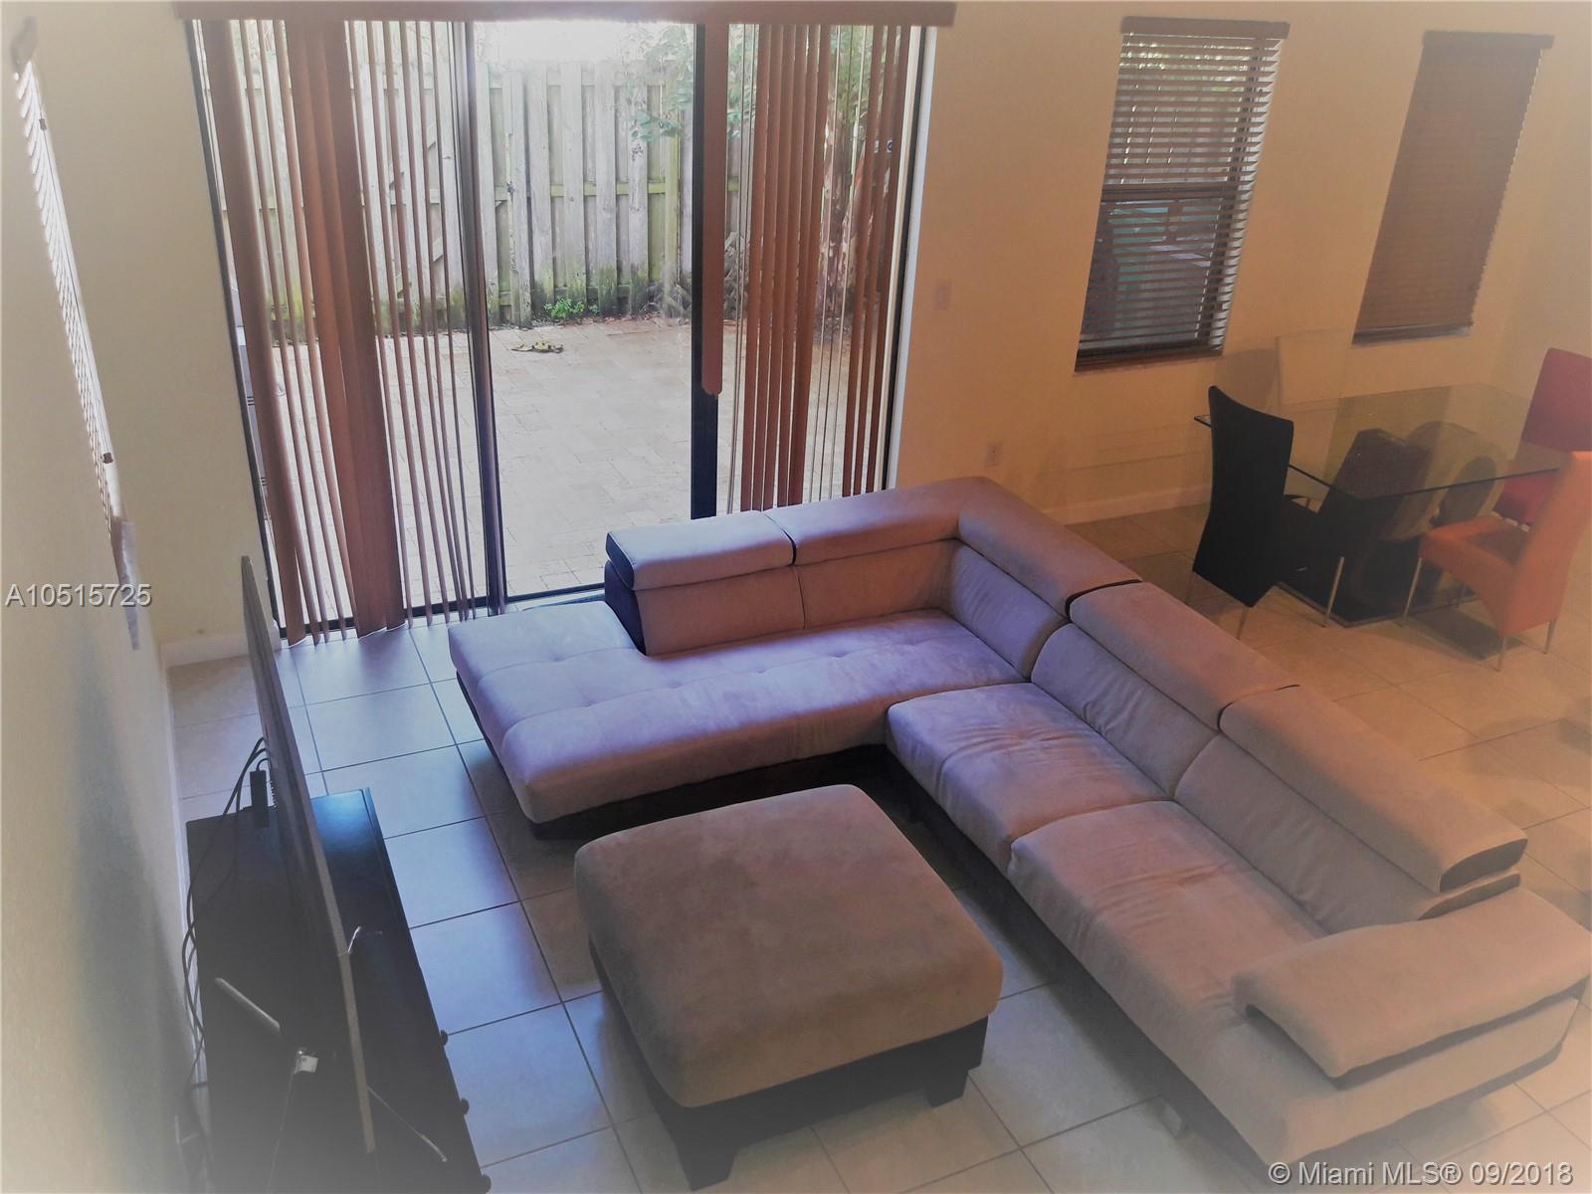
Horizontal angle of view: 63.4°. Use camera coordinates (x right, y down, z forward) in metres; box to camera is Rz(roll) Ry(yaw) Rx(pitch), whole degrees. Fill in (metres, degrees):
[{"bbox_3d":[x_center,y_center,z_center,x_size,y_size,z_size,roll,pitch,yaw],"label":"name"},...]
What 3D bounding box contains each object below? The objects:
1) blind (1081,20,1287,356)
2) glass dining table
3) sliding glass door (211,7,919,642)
[{"bbox_3d":[1.825,-1.897,6.145,0.939,1.566,0.080,-10,29,-23],"label":"blind"},{"bbox_3d":[2.909,-0.413,6.115,1.869,0.756,1.035,-10,29,-23],"label":"glass dining table"},{"bbox_3d":[-0.795,-1.137,5.353,2.844,2.391,0.140,-10,29,-23],"label":"sliding glass door"}]

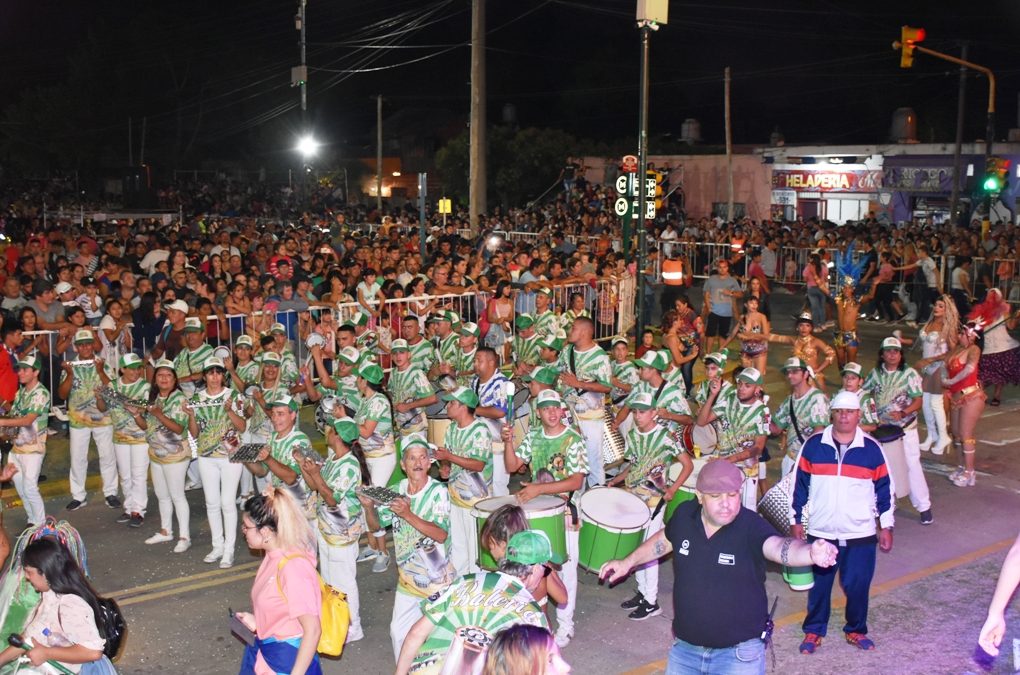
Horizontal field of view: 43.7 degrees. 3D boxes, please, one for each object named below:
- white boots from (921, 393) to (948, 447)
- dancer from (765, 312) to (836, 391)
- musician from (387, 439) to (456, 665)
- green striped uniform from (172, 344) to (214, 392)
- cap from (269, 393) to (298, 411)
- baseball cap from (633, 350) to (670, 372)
[{"bbox_3d":[5.018,0.984,15.000,0.290,0.720,0.330,-5,9,-35],"label":"white boots"},{"bbox_3d":[3.174,0.598,13.900,0.780,1.750,0.400,1,7,9],"label":"dancer"},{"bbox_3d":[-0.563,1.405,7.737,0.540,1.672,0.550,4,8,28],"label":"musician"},{"bbox_3d":[-3.347,0.360,13.450,0.500,0.620,0.300,3,9,23],"label":"green striped uniform"},{"bbox_3d":[-1.633,0.459,9.130,0.185,0.135,0.250,4,8,26],"label":"cap"},{"bbox_3d":[1.156,0.194,10.500,0.260,0.145,0.180,4,4,-35],"label":"baseball cap"}]

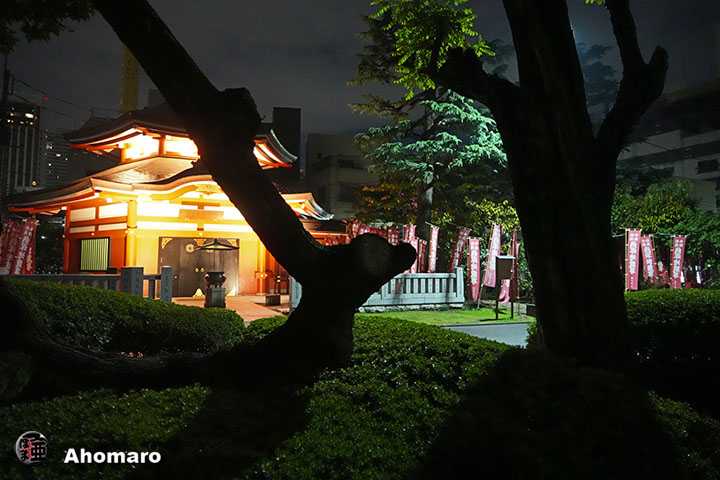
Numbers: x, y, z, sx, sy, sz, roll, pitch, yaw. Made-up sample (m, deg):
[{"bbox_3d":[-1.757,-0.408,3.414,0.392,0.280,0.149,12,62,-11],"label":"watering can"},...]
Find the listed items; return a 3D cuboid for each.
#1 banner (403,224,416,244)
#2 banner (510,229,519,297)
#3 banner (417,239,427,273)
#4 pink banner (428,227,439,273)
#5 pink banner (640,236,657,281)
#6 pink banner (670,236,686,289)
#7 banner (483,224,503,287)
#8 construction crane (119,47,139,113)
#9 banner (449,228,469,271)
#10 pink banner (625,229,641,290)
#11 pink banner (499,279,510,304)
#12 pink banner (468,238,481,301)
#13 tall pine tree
[{"bbox_3d":[1.463,0.477,14.100,0.420,1.800,0.050,4,-4,-30],"label":"banner"},{"bbox_3d":[4.101,0.630,12.700,0.080,1.800,0.450,0,-3,-3],"label":"banner"},{"bbox_3d":[1.875,0.915,14.400,0.450,1.800,0.080,-3,-4,41],"label":"banner"},{"bbox_3d":[2.194,0.524,14.300,0.050,1.800,0.420,1,-5,38],"label":"pink banner"},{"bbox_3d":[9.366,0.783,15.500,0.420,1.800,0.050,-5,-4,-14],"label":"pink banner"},{"bbox_3d":[10.211,0.802,15.400,0.430,1.800,0.050,7,-4,-10],"label":"pink banner"},{"bbox_3d":[3.878,0.452,13.900,0.420,1.800,0.050,12,-5,-41],"label":"banner"},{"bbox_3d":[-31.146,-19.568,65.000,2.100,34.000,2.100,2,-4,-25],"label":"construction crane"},{"bbox_3d":[2.829,0.540,14.000,0.450,1.800,0.080,12,0,29],"label":"banner"},{"bbox_3d":[8.241,0.604,14.500,0.450,1.800,0.080,0,-3,5],"label":"pink banner"},{"bbox_3d":[4.190,0.868,13.400,0.450,1.800,0.080,9,-2,-11],"label":"pink banner"},{"bbox_3d":[3.317,0.882,13.900,0.420,1.800,0.050,4,-5,-33],"label":"pink banner"},{"bbox_3d":[2.570,-3.609,17.500,6.200,11.800,6.000,0,-3,0],"label":"tall pine tree"}]

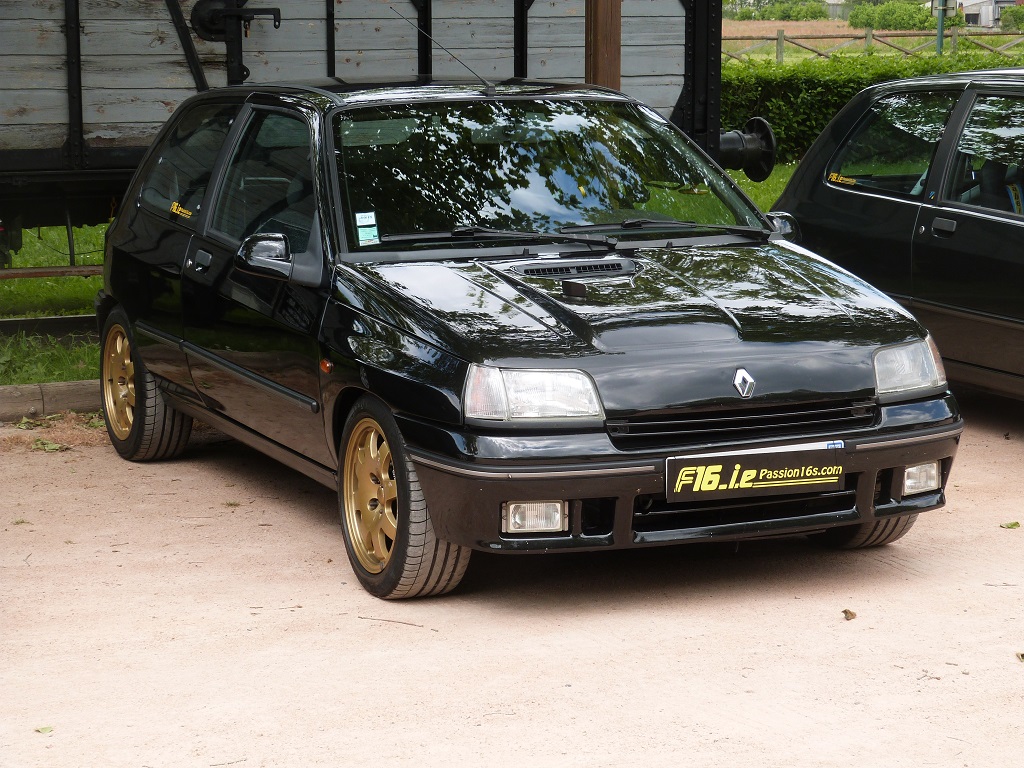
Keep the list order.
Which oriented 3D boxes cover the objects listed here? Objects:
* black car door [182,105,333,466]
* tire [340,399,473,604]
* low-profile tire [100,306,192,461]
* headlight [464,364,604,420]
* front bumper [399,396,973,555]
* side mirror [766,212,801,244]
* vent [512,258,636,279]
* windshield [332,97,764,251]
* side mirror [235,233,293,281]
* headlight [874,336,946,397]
[{"bbox_3d":[-0.684,-0.345,7.265,0.250,1.000,1.340,-4,9,-25],"label":"black car door"},{"bbox_3d":[-0.296,0.289,6.560,0.200,0.580,0.580,-4,9,-25],"label":"tire"},{"bbox_3d":[-1.332,-0.016,8.784,0.200,0.580,0.580,-4,9,-25],"label":"low-profile tire"},{"bbox_3d":[0.048,0.025,6.042,0.330,0.140,0.170,-3,8,-17],"label":"headlight"},{"bbox_3d":[0.524,0.221,6.386,1.620,0.330,0.490,-4,9,-25],"label":"front bumper"},{"bbox_3d":[0.864,-0.477,7.592,0.155,0.122,0.100,-4,9,-25],"label":"side mirror"},{"bbox_3d":[0.160,-0.324,6.780,0.360,0.035,0.130,-4,16,-25],"label":"vent"},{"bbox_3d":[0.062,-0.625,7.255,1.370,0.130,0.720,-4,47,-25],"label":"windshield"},{"bbox_3d":[-0.695,-0.359,6.874,0.155,0.122,0.100,-4,9,-25],"label":"side mirror"},{"bbox_3d":[1.068,-0.049,6.512,0.330,0.140,0.170,-6,10,-33],"label":"headlight"}]

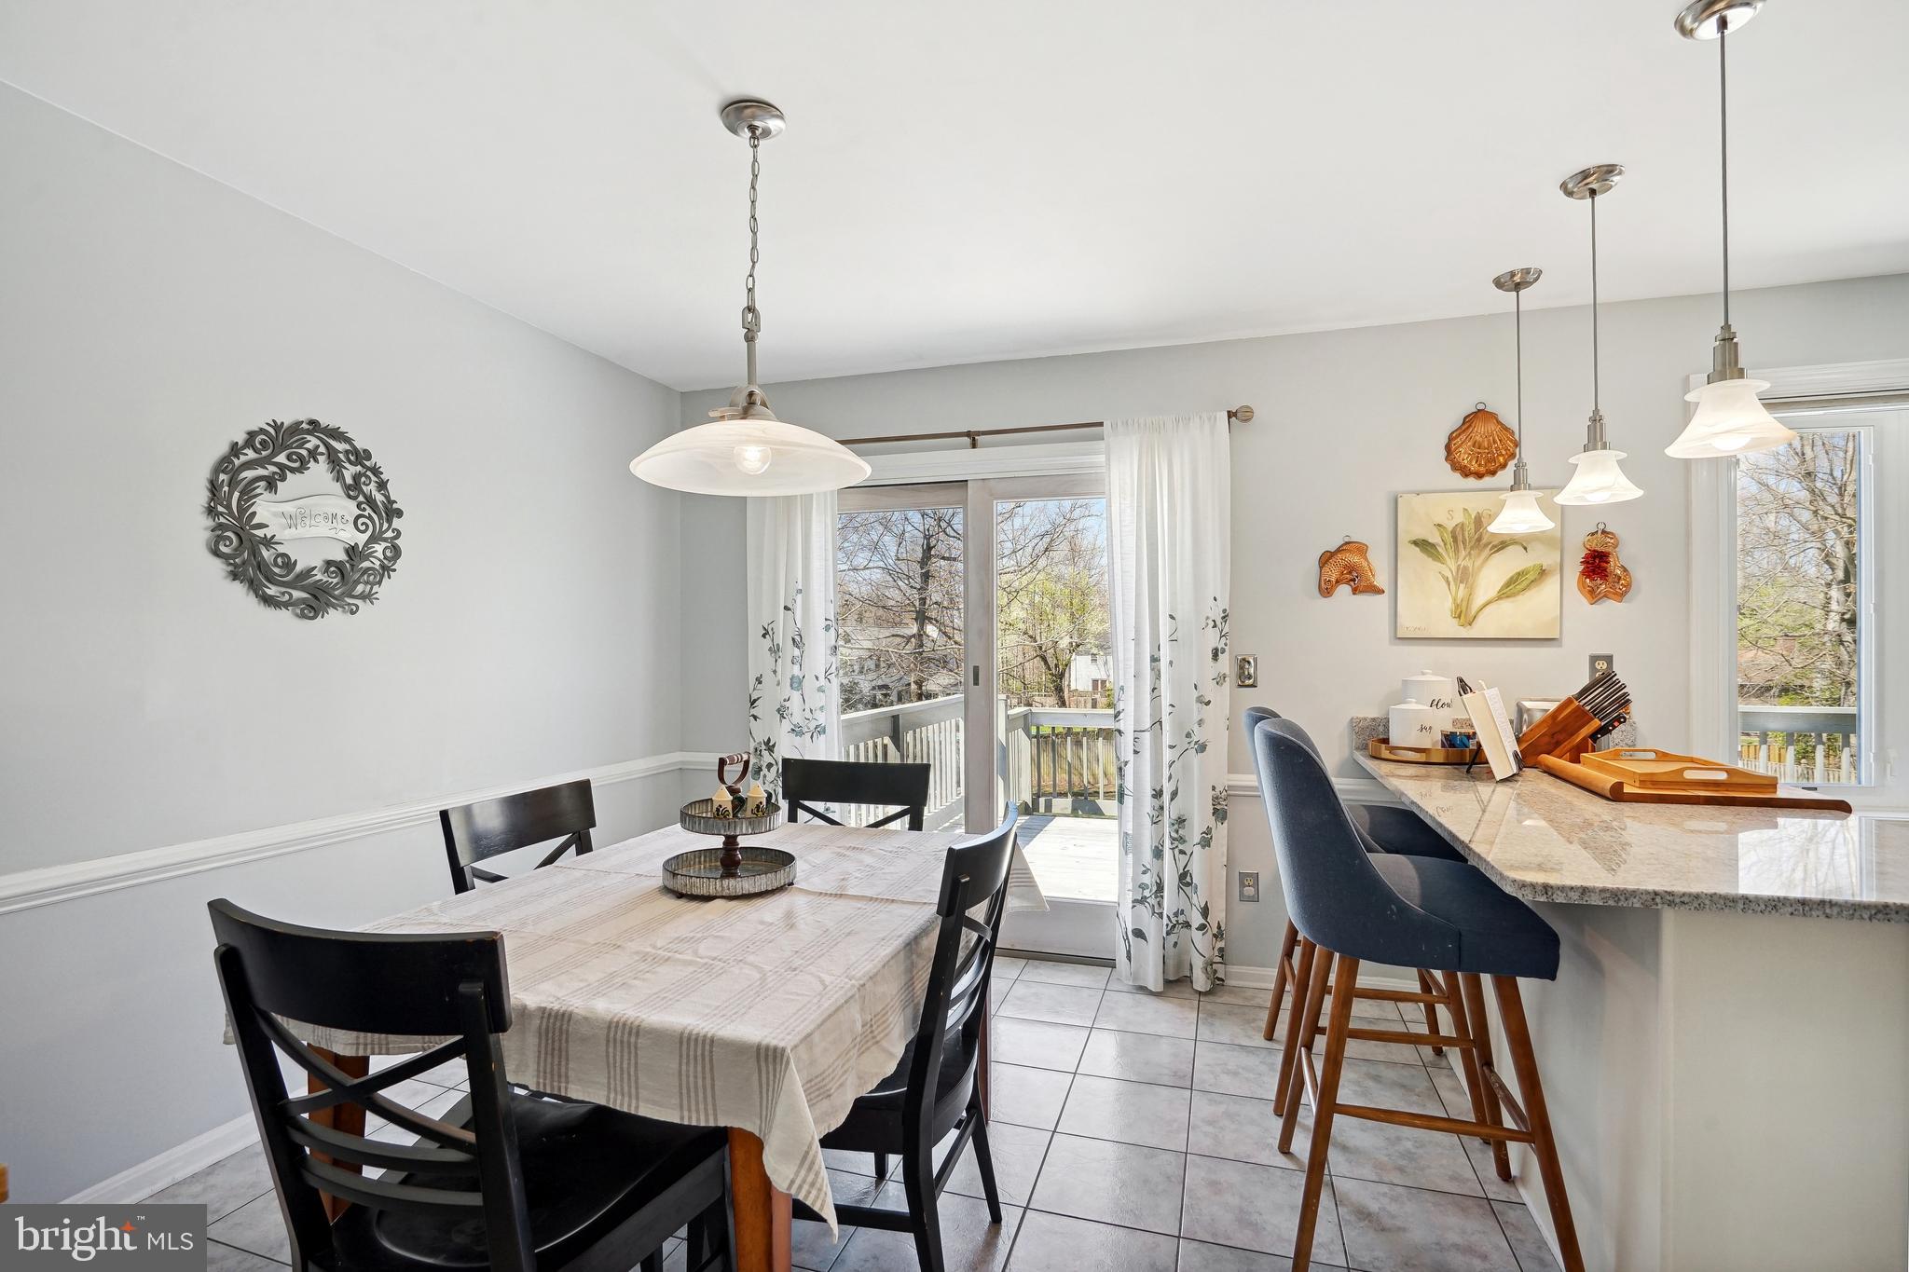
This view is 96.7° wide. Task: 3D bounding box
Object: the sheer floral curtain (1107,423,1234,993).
[{"bbox_3d":[0.812,0.239,3.212,0.470,2.140,0.120,0,-1,18],"label":"sheer floral curtain"}]

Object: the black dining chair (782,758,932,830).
[{"bbox_3d":[-0.356,0.836,2.370,0.490,0.910,0.540,0,-1,12],"label":"black dining chair"}]

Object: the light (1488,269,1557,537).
[{"bbox_3d":[1.768,-0.735,2.659,0.178,0.800,0.178,0,-1,18],"label":"light"}]

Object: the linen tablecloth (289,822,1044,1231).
[{"bbox_3d":[-0.481,0.658,1.850,1.110,0.250,1.350,0,-1,18],"label":"linen tablecloth"}]

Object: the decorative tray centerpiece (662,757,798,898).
[{"bbox_3d":[-0.470,0.401,1.857,0.295,0.285,0.295,0,-1,0],"label":"decorative tray centerpiece"}]

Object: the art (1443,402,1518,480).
[{"bbox_3d":[1.840,-0.684,2.966,0.230,0.270,0.050,0,-1,18],"label":"art"}]

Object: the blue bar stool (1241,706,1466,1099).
[{"bbox_3d":[1.161,0.758,2.489,0.610,1.090,0.540,0,-1,18],"label":"blue bar stool"}]

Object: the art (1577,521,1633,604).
[{"bbox_3d":[2.164,-0.244,2.825,0.158,0.277,0.050,0,-1,18],"label":"art"}]

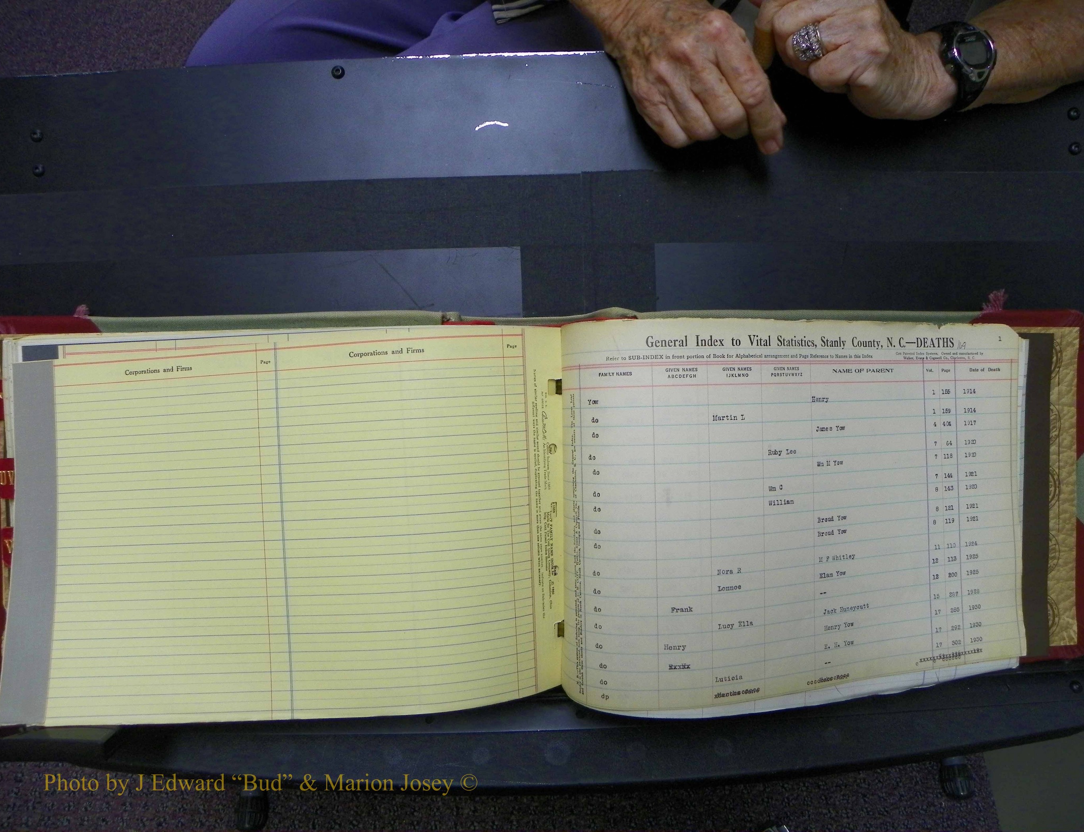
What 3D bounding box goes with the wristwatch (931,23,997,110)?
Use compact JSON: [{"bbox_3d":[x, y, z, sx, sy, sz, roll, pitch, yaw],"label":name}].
[{"bbox_3d":[0.285,-0.242,0.580,0.037,0.046,0.060,-9,90,-16],"label":"wristwatch"}]

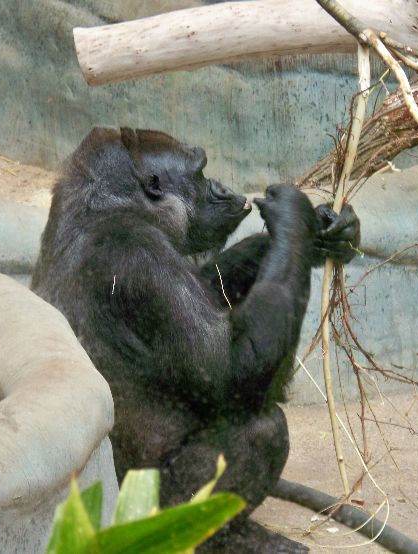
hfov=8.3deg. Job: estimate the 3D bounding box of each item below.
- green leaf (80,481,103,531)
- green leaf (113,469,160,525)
[{"bbox_3d":[-0.201,0.393,4.800,0.050,0.110,0.025,5,12,11],"label":"green leaf"},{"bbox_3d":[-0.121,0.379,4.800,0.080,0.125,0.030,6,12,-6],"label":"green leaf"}]

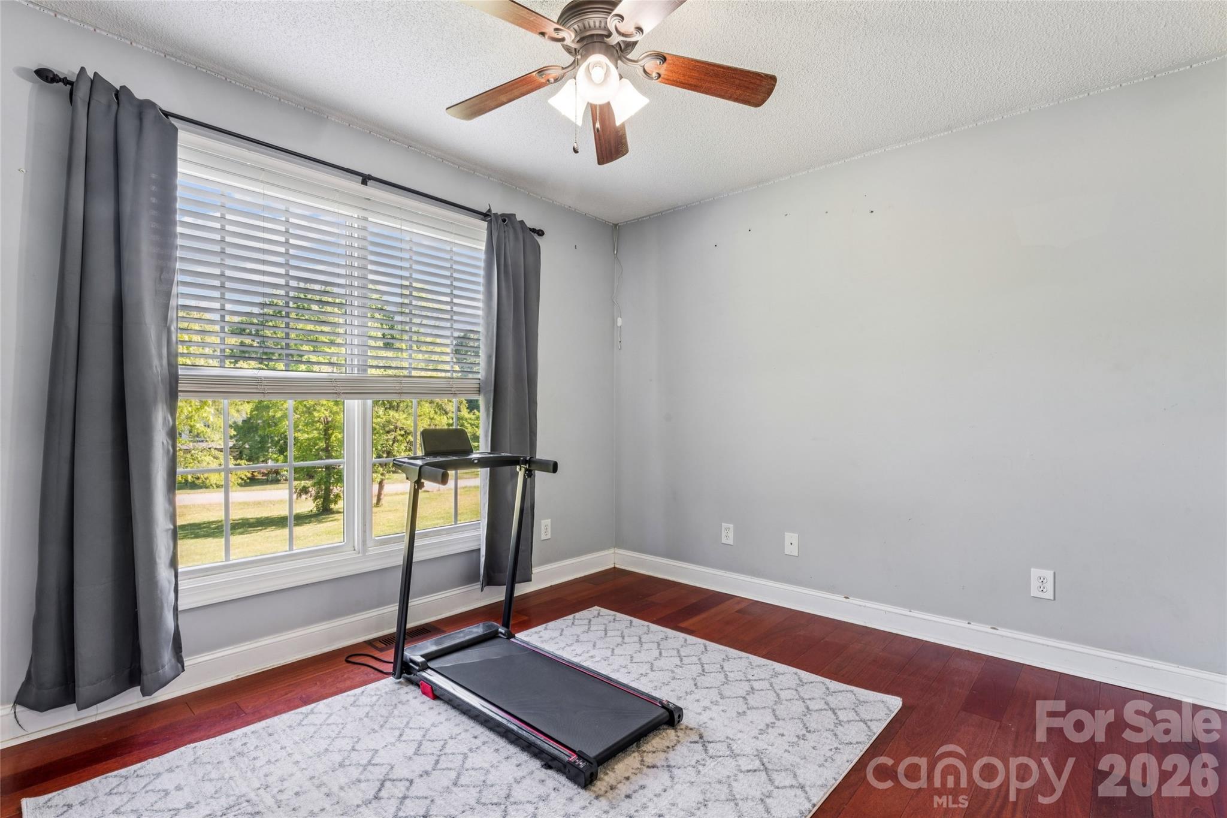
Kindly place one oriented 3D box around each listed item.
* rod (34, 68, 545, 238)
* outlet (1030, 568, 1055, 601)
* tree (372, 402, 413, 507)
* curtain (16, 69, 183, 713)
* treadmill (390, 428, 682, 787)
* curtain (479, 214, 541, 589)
[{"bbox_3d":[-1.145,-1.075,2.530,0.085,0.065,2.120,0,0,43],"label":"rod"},{"bbox_3d":[1.864,0.764,2.370,0.080,0.125,0.010,0,0,40],"label":"outlet"},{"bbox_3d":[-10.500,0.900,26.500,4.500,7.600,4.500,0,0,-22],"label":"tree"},{"bbox_3d":[-1.750,-0.070,1.880,0.130,2.110,0.420,0,0,43],"label":"curtain"},{"bbox_3d":[-0.320,0.588,2.107,1.100,1.040,0.610,0,0,41],"label":"treadmill"},{"bbox_3d":[-0.580,-0.055,3.125,0.130,2.140,0.370,0,0,43],"label":"curtain"}]

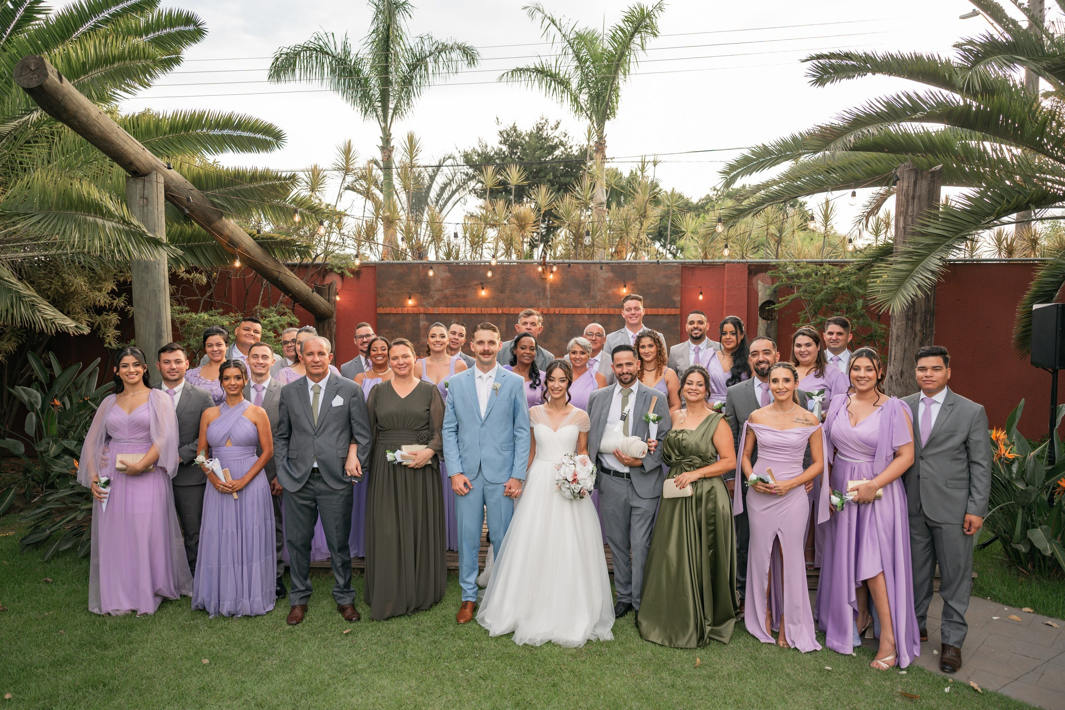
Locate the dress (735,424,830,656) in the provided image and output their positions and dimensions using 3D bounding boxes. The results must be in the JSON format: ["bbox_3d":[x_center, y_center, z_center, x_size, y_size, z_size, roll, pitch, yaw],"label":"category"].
[{"bbox_3d":[1.442,1.024,4.128,0.524,1.283,0.450,2,5,22],"label":"dress"}]

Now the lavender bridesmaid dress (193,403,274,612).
[{"bbox_3d":[-1.913,0.955,4.553,0.501,1.351,0.460,-1,5,-15],"label":"lavender bridesmaid dress"}]

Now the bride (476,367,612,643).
[{"bbox_3d":[0.085,0.819,4.374,0.780,1.585,0.820,0,4,1],"label":"bride"}]

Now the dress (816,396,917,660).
[{"bbox_3d":[1.889,0.946,3.991,0.527,1.460,0.500,3,6,36],"label":"dress"}]

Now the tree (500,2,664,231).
[{"bbox_3d":[1.086,-3.189,14.821,3.400,8.200,3.300,0,4,0],"label":"tree"}]

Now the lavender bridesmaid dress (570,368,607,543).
[{"bbox_3d":[0.416,0.772,5.503,0.480,1.330,0.420,0,4,4],"label":"lavender bridesmaid dress"}]

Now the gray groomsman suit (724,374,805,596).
[{"bbox_3d":[1.520,0.857,4.616,0.508,1.436,0.340,2,5,20],"label":"gray groomsman suit"}]

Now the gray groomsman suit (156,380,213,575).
[{"bbox_3d":[-2.441,0.852,4.827,0.550,1.380,0.330,-1,4,-19],"label":"gray groomsman suit"}]

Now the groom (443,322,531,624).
[{"bbox_3d":[-0.281,0.700,4.396,0.560,1.820,0.360,0,4,-4],"label":"groom"}]

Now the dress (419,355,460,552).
[{"bbox_3d":[-0.716,0.727,5.430,0.500,1.450,0.420,-1,4,-8],"label":"dress"}]

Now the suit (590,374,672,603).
[{"bbox_3d":[0.611,0.871,4.456,0.523,1.433,0.360,1,5,13],"label":"suit"}]

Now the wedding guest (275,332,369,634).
[{"bbox_3d":[-1.305,0.758,4.427,0.579,1.763,0.380,-1,5,-10],"label":"wedding guest"}]

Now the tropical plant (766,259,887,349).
[{"bbox_3d":[3.146,0.163,7.539,1.400,2.250,1.200,1,5,10],"label":"tropical plant"}]

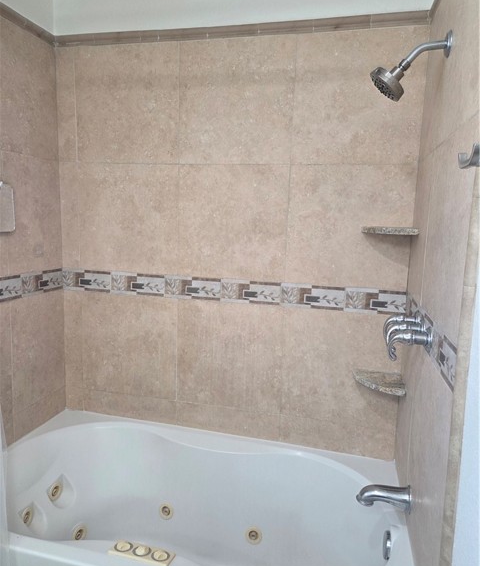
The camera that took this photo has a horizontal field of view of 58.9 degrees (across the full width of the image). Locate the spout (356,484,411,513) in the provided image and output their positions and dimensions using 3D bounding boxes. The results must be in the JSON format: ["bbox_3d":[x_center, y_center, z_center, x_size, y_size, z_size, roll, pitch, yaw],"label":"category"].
[{"bbox_3d":[0.452,0.672,1.346,0.160,0.082,0.062,4,9,13],"label":"spout"}]

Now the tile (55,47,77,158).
[{"bbox_3d":[-0.725,-0.736,1.790,0.087,0.456,0.012,4,8,13],"label":"tile"}]

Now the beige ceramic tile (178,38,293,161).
[{"bbox_3d":[-0.016,-0.702,1.648,0.457,0.460,0.012,4,9,13],"label":"beige ceramic tile"}]

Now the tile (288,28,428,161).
[{"bbox_3d":[0.421,-0.666,1.529,0.451,0.456,0.012,4,8,13],"label":"tile"}]

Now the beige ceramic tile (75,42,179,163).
[{"bbox_3d":[-0.460,-0.720,1.730,0.458,0.456,0.012,4,8,13],"label":"beige ceramic tile"}]

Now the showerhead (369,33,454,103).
[{"bbox_3d":[0.475,-0.605,1.194,0.210,0.182,0.100,4,9,13],"label":"showerhead"}]

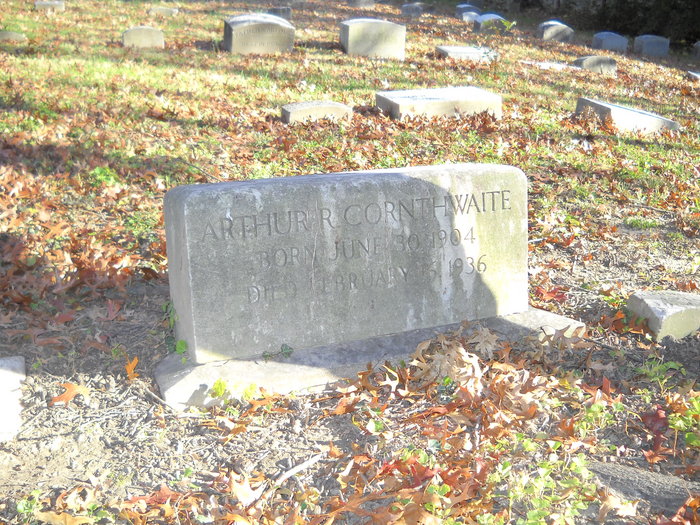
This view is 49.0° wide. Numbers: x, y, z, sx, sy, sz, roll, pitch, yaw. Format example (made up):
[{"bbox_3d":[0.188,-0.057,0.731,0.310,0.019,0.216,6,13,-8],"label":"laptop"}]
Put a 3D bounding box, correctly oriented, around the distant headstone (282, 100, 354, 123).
[{"bbox_3d":[-0.209,-0.964,4.894,0.420,0.100,0.158,-7,21,-23],"label":"distant headstone"}]

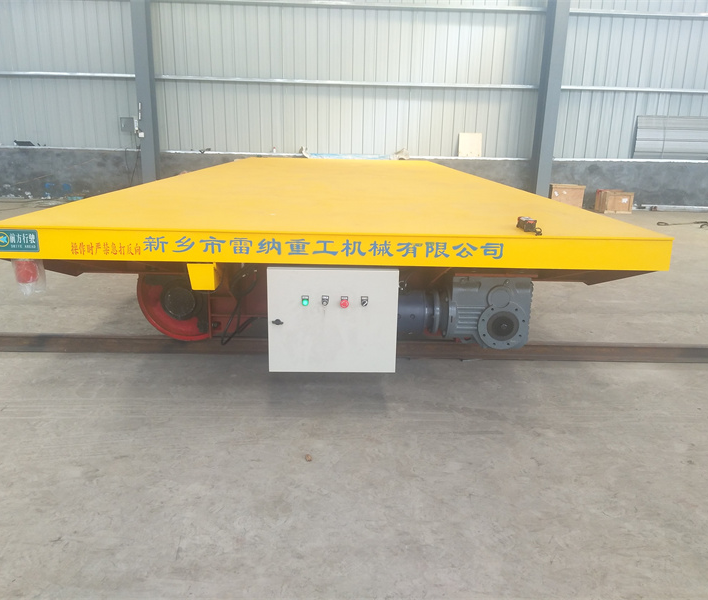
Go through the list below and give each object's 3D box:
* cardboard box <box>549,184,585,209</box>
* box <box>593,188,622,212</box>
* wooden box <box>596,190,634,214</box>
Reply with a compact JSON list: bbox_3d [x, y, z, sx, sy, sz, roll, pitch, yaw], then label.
[{"bbox_3d":[4.108,-1.960,11.692,0.630,0.510,0.300,1,15,0],"label":"cardboard box"},{"bbox_3d":[5.107,-1.998,12.087,0.430,0.415,0.280,1,15,0],"label":"box"},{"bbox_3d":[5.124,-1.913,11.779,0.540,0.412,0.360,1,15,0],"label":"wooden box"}]

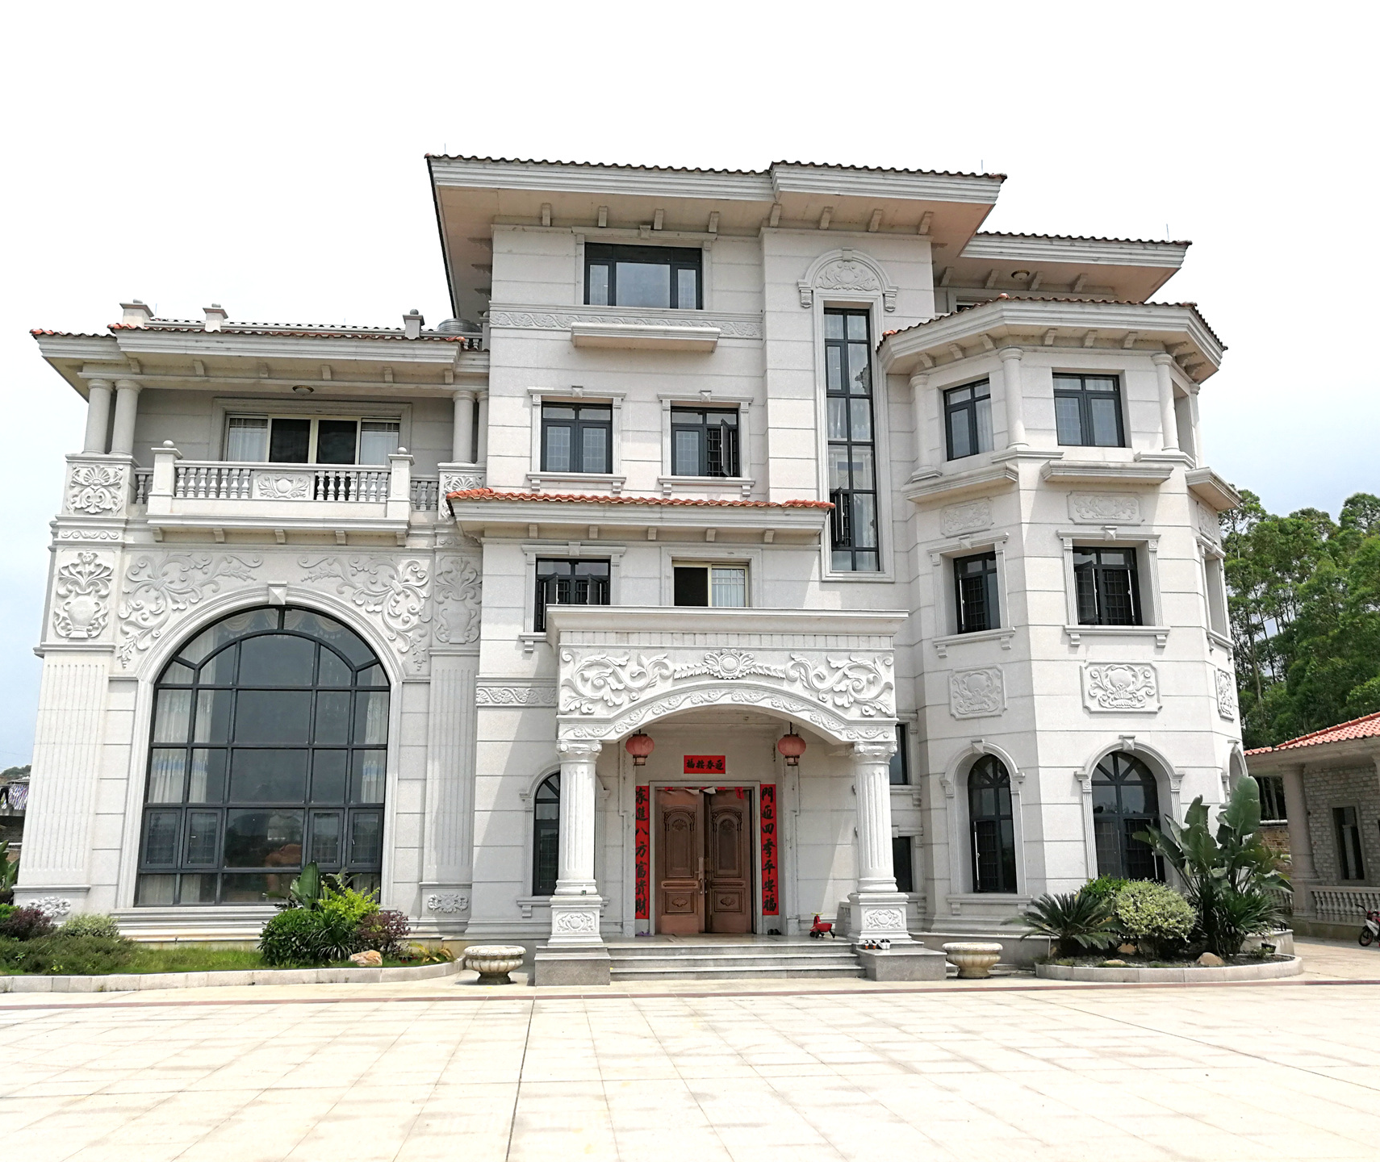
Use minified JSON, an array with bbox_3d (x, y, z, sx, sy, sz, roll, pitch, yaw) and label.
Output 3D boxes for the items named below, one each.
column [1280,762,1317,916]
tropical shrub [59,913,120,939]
[{"bbox_3d":[14.006,5.928,27.768,0.550,3.360,0.550,1,-13,-6],"label":"column"},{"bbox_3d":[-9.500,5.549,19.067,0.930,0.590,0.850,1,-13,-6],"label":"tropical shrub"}]

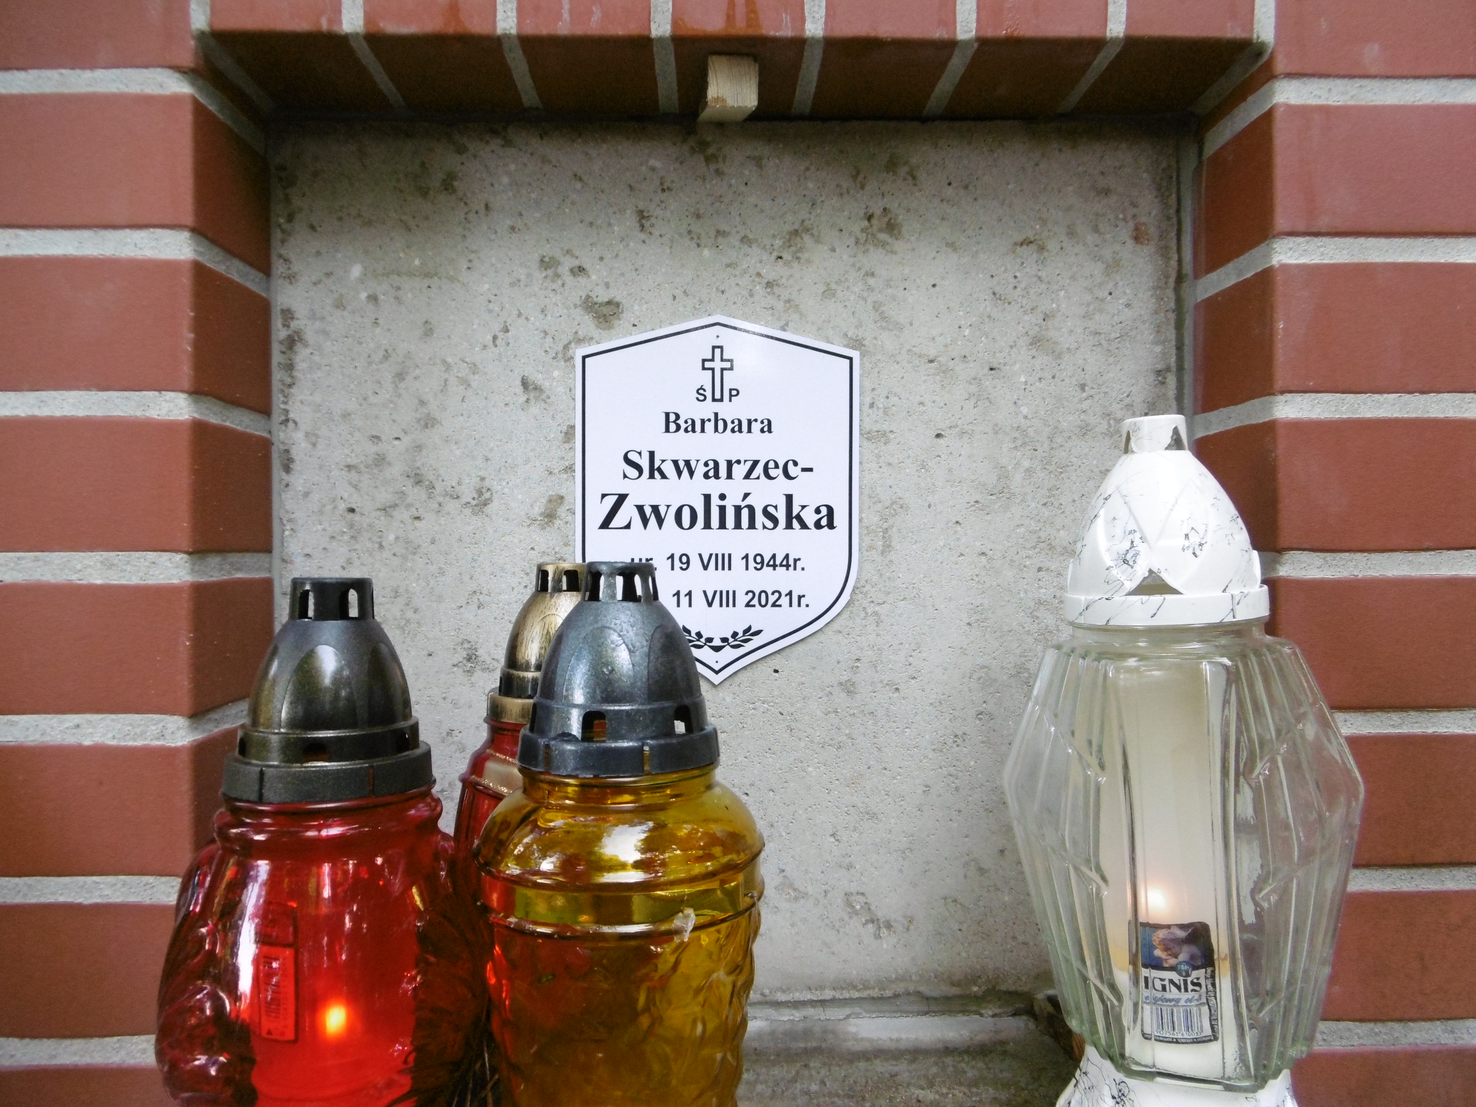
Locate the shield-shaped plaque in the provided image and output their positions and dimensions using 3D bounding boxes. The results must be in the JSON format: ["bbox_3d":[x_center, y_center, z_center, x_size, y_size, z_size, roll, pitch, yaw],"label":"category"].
[{"bbox_3d":[-0.011,-0.032,0.594,0.165,0.214,0.004,0,0,-1],"label":"shield-shaped plaque"}]

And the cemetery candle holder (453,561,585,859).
[{"bbox_3d":[-0.089,0.143,0.525,0.115,0.277,0.115,0,0,-1],"label":"cemetery candle holder"}]

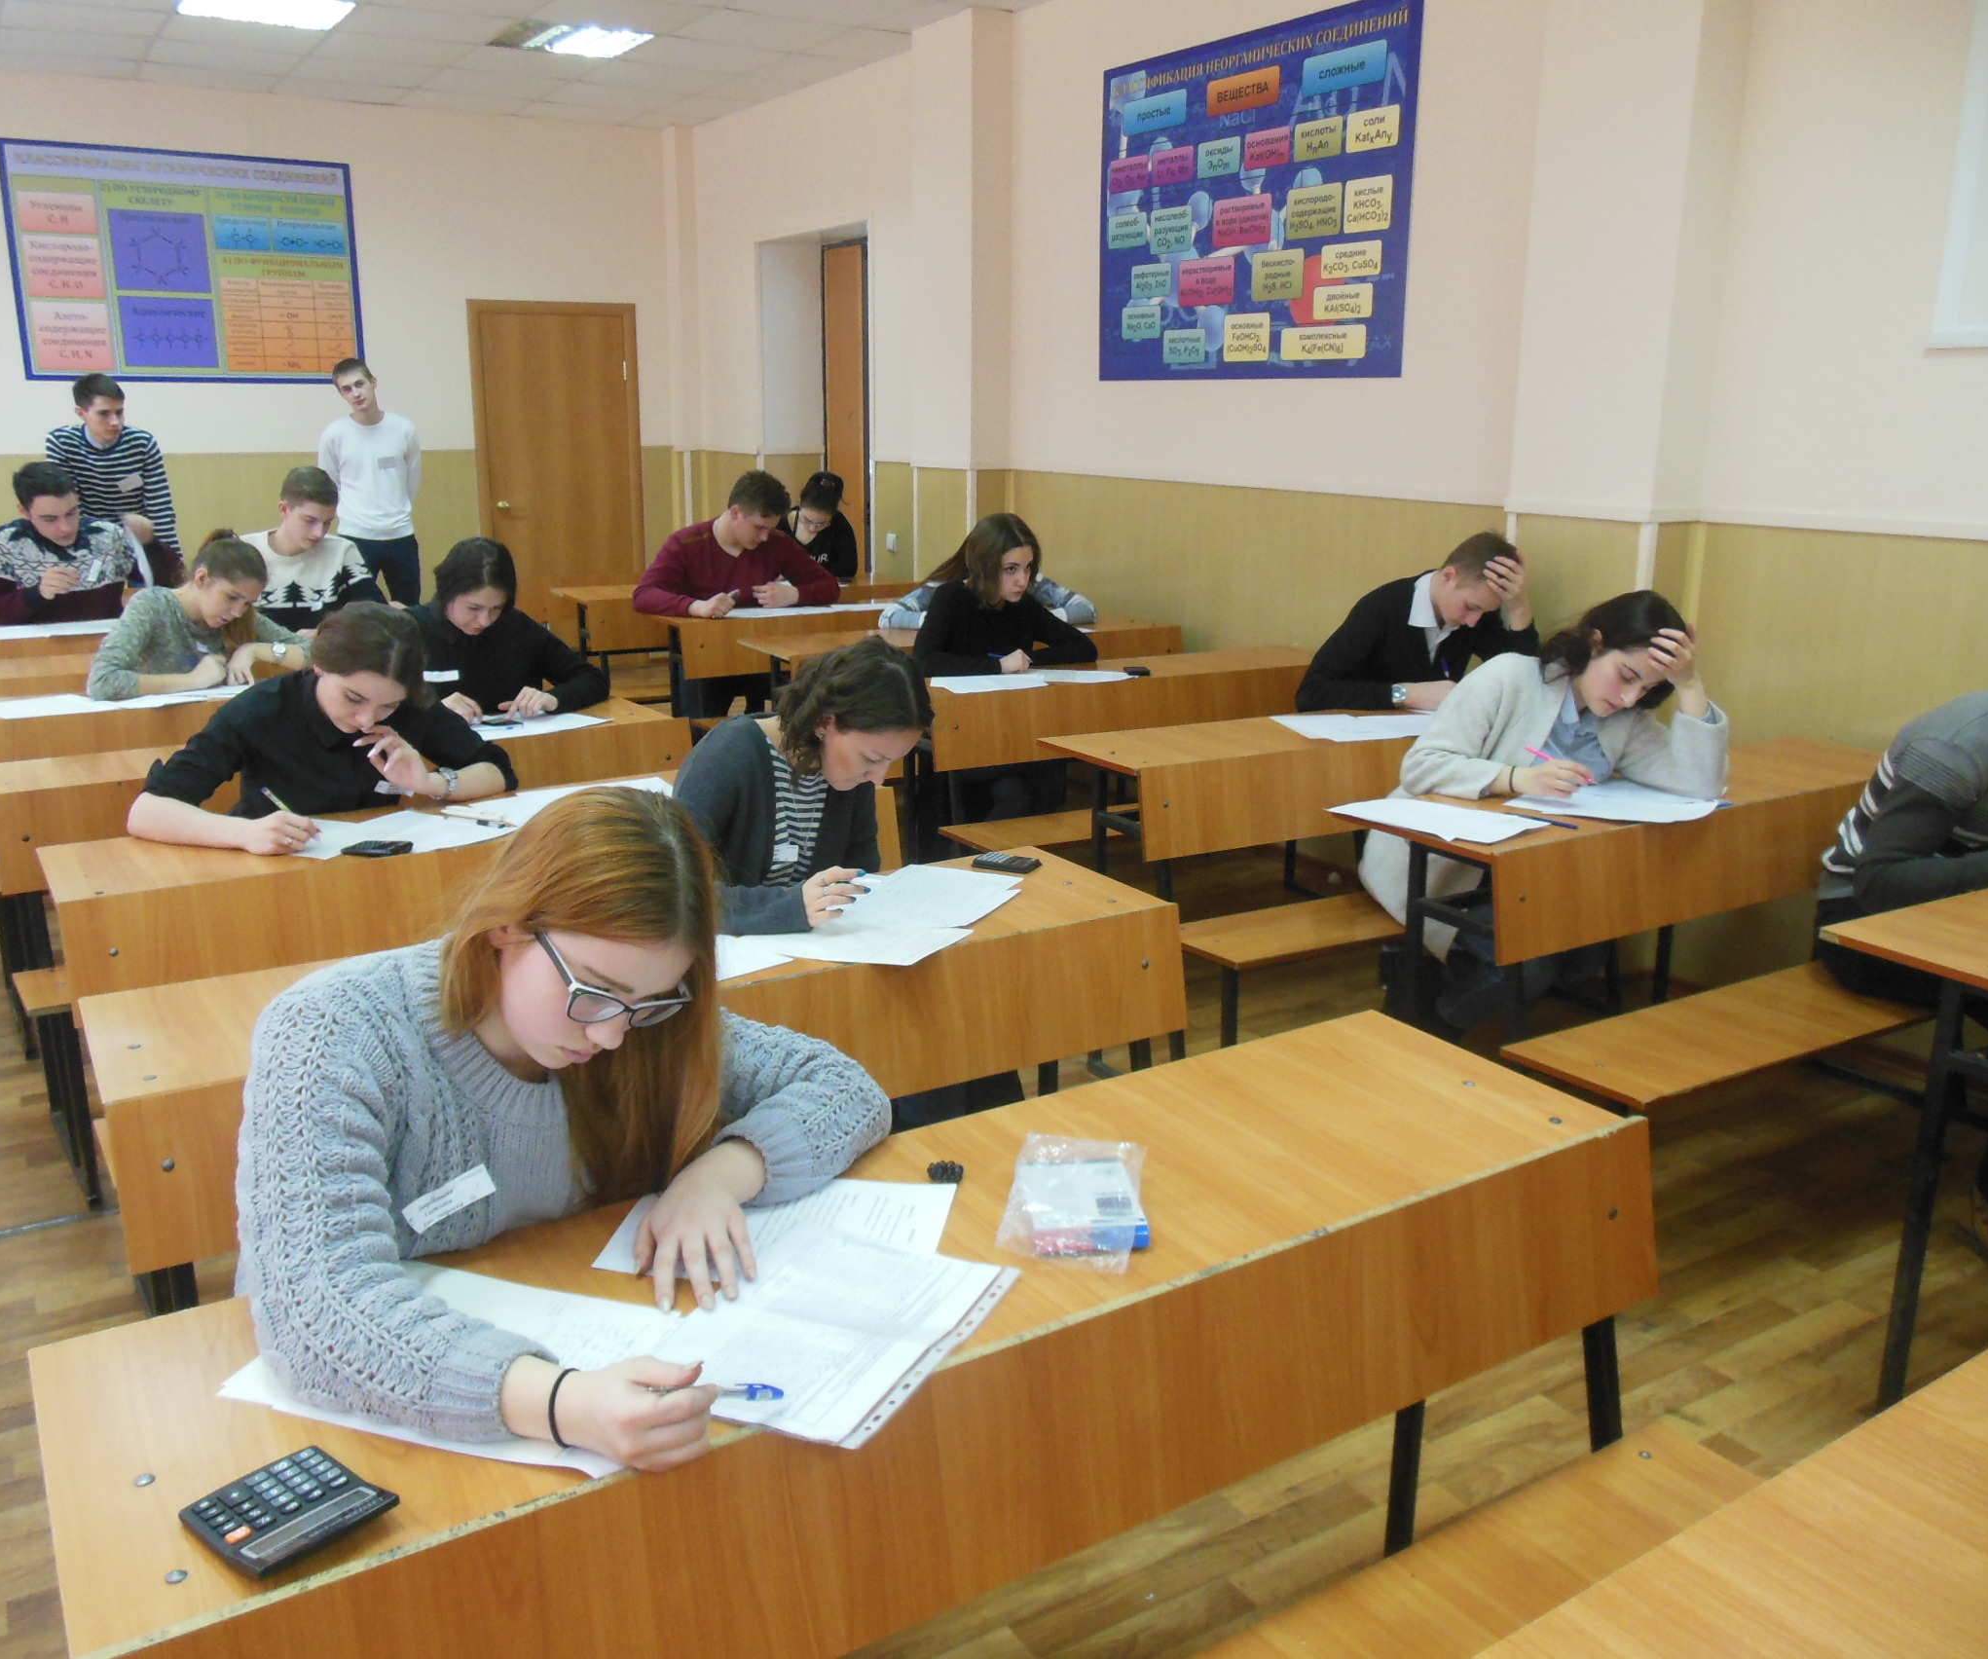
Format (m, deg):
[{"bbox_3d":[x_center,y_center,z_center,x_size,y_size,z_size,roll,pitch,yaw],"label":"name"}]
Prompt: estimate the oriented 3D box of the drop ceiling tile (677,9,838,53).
[{"bbox_3d":[-1.000,-3.383,6.762,0.600,0.018,0.600,-8,17,-31],"label":"drop ceiling tile"}]

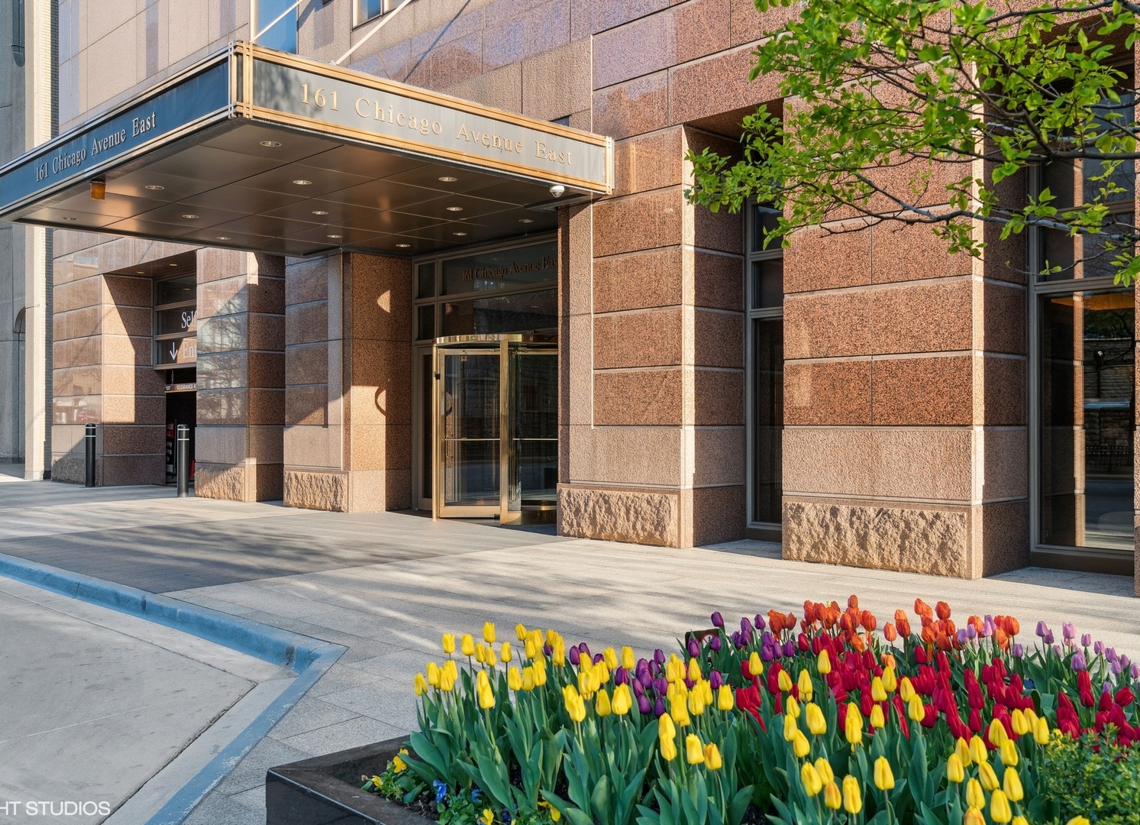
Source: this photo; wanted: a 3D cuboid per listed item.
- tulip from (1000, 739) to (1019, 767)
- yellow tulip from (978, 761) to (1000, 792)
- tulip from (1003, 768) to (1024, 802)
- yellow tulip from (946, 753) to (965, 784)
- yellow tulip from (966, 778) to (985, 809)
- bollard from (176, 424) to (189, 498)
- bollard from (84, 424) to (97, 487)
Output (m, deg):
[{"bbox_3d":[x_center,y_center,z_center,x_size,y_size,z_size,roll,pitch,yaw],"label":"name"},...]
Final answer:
[{"bbox_3d":[0.826,0.639,2.000,0.031,0.052,0.031,-11,-1,0],"label":"tulip"},{"bbox_3d":[0.731,0.635,1.860,0.028,0.055,0.028,-19,-1,0],"label":"yellow tulip"},{"bbox_3d":[0.741,0.623,1.780,0.031,0.061,0.031,-9,-1,0],"label":"tulip"},{"bbox_3d":[0.750,0.692,2.070,0.038,0.060,0.038,-5,-1,0],"label":"yellow tulip"},{"bbox_3d":[0.677,0.638,1.780,0.029,0.053,0.029,-7,-1,0],"label":"yellow tulip"},{"bbox_3d":[-6.529,0.815,18.000,0.195,1.240,0.195,1,-1,-44],"label":"bollard"},{"bbox_3d":[-9.499,0.854,21.100,0.205,1.240,0.205,0,-1,0],"label":"bollard"}]

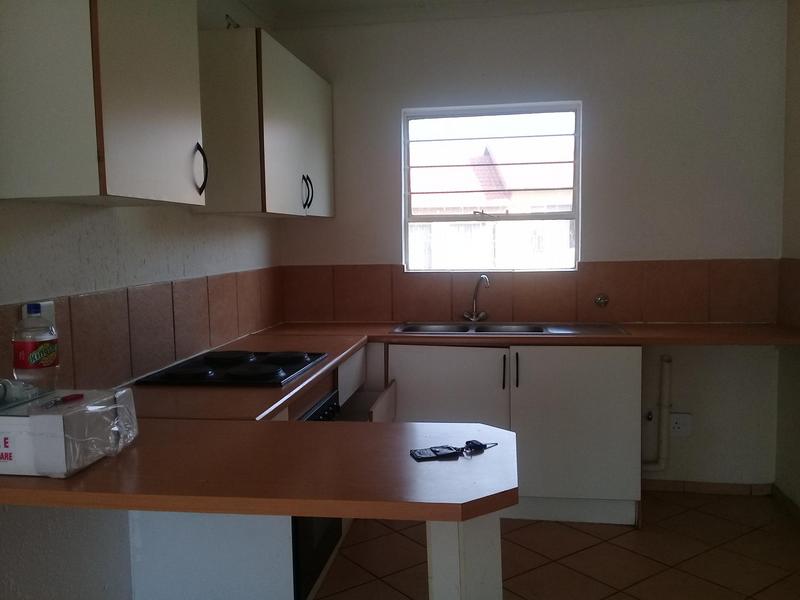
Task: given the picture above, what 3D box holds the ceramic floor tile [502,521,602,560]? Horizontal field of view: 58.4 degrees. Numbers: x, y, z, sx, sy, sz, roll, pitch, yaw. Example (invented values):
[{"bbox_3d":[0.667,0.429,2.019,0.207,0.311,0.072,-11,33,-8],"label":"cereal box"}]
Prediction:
[{"bbox_3d":[0.706,1.110,3.319,0.333,0.010,0.333,-5,6,-35],"label":"ceramic floor tile"}]

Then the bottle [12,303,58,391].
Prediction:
[{"bbox_3d":[-0.901,0.180,1.777,0.106,0.330,0.106,-6,7,-44],"label":"bottle"}]

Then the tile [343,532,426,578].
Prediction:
[{"bbox_3d":[-0.040,1.135,3.203,0.333,0.010,0.333,-5,6,-35],"label":"tile"}]

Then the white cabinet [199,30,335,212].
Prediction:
[{"bbox_3d":[-0.622,-0.769,3.441,0.328,0.724,1.108,0,5,9],"label":"white cabinet"}]

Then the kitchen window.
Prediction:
[{"bbox_3d":[0.491,-0.598,3.893,0.955,0.895,0.080,0,5,9],"label":"kitchen window"}]

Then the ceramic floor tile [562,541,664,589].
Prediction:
[{"bbox_3d":[0.903,1.131,3.045,0.333,0.010,0.333,-5,6,-35],"label":"ceramic floor tile"}]

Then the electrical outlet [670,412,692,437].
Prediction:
[{"bbox_3d":[1.498,0.663,3.809,0.112,0.122,0.020,0,5,9],"label":"electrical outlet"}]

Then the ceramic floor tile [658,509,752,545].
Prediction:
[{"bbox_3d":[1.453,1.084,3.435,0.333,0.010,0.333,-5,6,-35],"label":"ceramic floor tile"}]

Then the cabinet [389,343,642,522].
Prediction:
[{"bbox_3d":[0.579,0.630,3.685,1.181,0.884,0.531,0,5,9],"label":"cabinet"}]

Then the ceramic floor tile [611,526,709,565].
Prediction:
[{"bbox_3d":[1.178,1.107,3.240,0.333,0.010,0.333,-5,6,-35],"label":"ceramic floor tile"}]

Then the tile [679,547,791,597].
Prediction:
[{"bbox_3d":[1.374,1.128,2.966,0.333,0.010,0.333,-5,6,-35],"label":"tile"}]

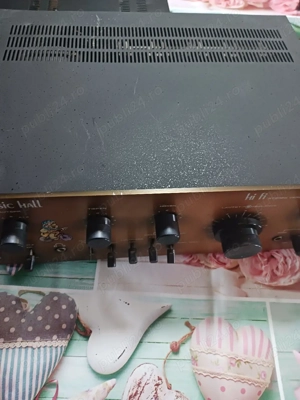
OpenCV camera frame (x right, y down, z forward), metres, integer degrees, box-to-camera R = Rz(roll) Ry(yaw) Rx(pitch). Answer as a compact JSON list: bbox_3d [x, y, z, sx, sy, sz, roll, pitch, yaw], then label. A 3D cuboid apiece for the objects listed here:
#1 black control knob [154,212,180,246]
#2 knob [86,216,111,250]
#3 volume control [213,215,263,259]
[{"bbox_3d":[0.018,0.031,0.326,0.024,0.024,0.027,-2,59,-5],"label":"black control knob"},{"bbox_3d":[-0.052,0.034,0.321,0.025,0.025,0.027,-2,59,-5],"label":"knob"},{"bbox_3d":[0.104,0.045,0.357,0.058,0.058,0.032,-2,59,-5],"label":"volume control"}]

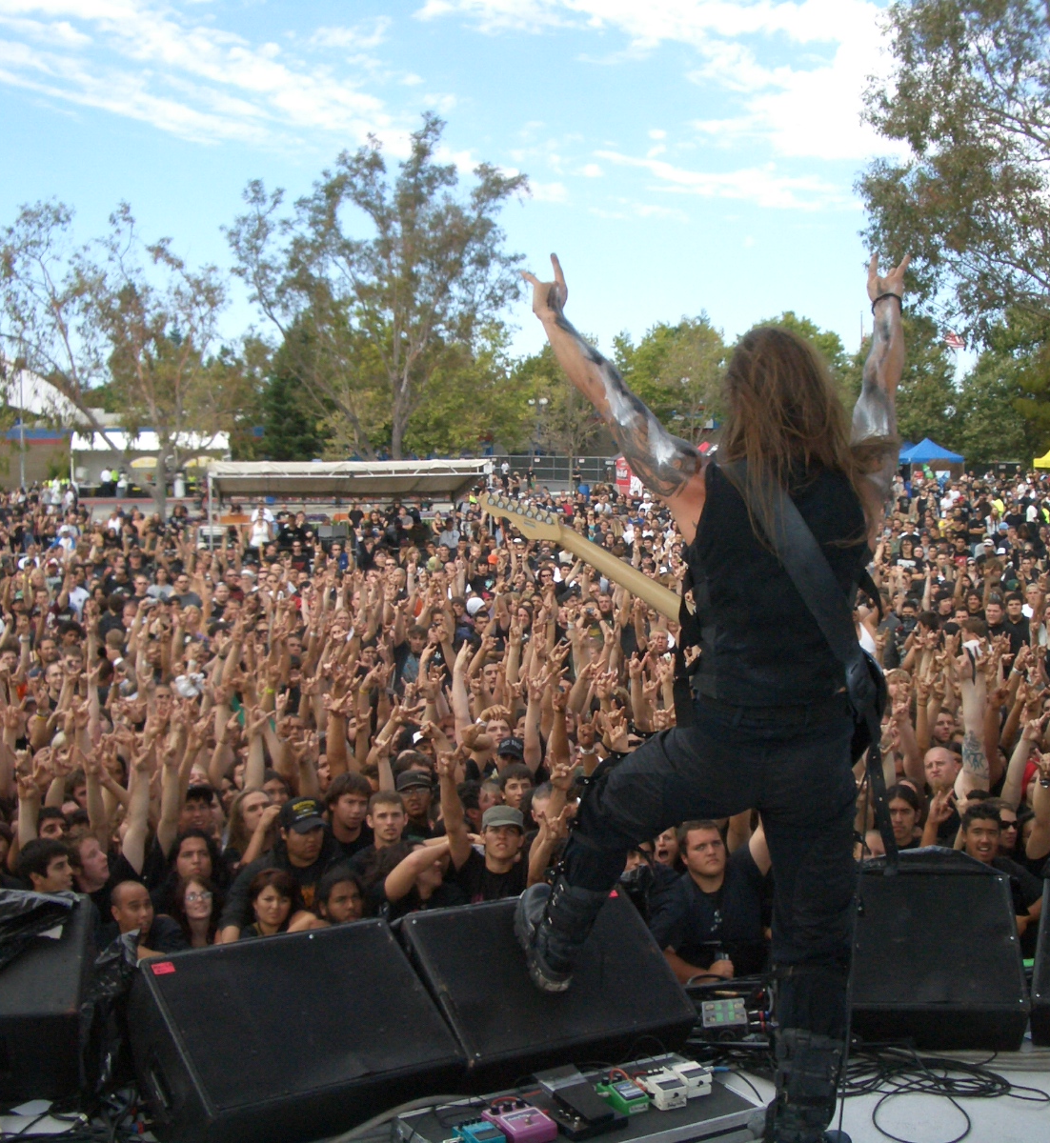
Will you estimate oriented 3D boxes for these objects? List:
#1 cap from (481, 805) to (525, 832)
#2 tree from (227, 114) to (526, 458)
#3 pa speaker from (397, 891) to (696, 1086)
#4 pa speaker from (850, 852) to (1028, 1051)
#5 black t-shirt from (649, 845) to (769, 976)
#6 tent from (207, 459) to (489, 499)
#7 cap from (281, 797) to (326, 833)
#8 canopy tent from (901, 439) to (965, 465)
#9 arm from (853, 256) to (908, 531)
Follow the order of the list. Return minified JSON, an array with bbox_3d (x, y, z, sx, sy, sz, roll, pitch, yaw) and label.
[{"bbox_3d":[-0.095,1.071,6.650,0.175,0.120,0.250,0,-3,-4],"label":"cap"},{"bbox_3d":[-6.982,-12.072,72.000,13.400,18.000,12.500,0,5,-5],"label":"tree"},{"bbox_3d":[0.059,1.040,3.834,0.610,0.370,0.445,-2,5,-26],"label":"pa speaker"},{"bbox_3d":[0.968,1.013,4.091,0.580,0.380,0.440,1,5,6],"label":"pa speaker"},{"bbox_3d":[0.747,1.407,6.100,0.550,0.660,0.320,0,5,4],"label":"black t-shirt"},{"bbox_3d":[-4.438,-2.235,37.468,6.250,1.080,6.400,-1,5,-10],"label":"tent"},{"bbox_3d":[-0.881,0.977,6.150,0.172,0.130,0.250,-2,10,-22],"label":"cap"},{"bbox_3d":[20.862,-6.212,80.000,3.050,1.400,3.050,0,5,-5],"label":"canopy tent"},{"bbox_3d":[0.796,-0.396,3.450,0.130,0.630,0.220,0,-7,0],"label":"arm"}]

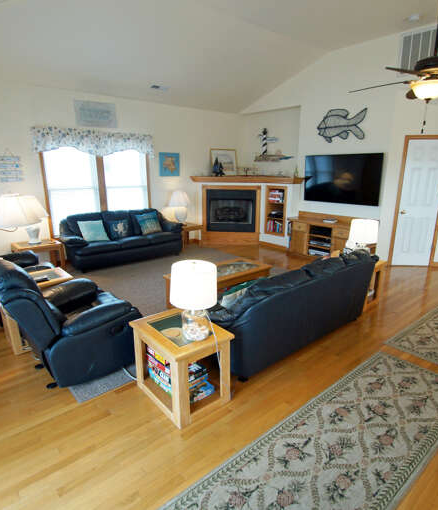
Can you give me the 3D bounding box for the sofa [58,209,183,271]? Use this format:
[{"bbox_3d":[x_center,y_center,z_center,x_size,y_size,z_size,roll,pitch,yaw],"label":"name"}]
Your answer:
[{"bbox_3d":[-1.698,-0.347,5.836,1.980,0.860,0.920,-11,17,-38],"label":"sofa"}]

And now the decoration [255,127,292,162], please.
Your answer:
[{"bbox_3d":[1.168,-2.449,7.105,0.120,0.700,1.050,-11,17,-38],"label":"decoration"}]

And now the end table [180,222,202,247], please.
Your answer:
[{"bbox_3d":[-0.672,-0.356,6.702,0.460,0.500,0.530,-11,17,-37],"label":"end table"}]

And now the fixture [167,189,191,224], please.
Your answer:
[{"bbox_3d":[-0.824,-1.007,6.633,0.420,0.680,0.420,0,14,0],"label":"fixture"}]

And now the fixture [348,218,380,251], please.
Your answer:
[{"bbox_3d":[1.705,-0.170,3.825,0.320,0.480,0.320,-11,18,-37],"label":"fixture"}]

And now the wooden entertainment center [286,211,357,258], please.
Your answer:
[{"bbox_3d":[1.964,-0.332,5.972,0.410,0.790,1.500,-11,17,-37],"label":"wooden entertainment center"}]

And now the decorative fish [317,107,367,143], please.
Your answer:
[{"bbox_3d":[2.132,-2.285,5.626,0.050,0.550,0.930,-11,18,-37],"label":"decorative fish"}]

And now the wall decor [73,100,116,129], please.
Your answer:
[{"bbox_3d":[-2.068,-2.364,5.398,0.690,0.400,0.030,-11,17,-37],"label":"wall decor"}]

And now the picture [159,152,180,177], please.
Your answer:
[{"bbox_3d":[-1.034,-1.898,6.704,0.485,0.465,0.035,-11,17,-38],"label":"picture"}]

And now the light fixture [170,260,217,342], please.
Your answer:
[{"bbox_3d":[-0.149,0.288,2.016,0.300,0.490,0.300,0,14,0],"label":"light fixture"}]

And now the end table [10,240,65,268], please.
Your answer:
[{"bbox_3d":[-2.774,0.056,4.925,0.580,0.470,0.470,-11,18,-37],"label":"end table"}]

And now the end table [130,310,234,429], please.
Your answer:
[{"bbox_3d":[-0.253,0.732,2.189,0.450,0.500,0.585,-11,18,-37],"label":"end table"}]

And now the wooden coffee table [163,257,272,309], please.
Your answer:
[{"bbox_3d":[0.022,0.382,3.778,1.250,0.410,0.540,-11,17,-38],"label":"wooden coffee table"}]

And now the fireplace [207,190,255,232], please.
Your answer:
[{"bbox_3d":[0.273,-1.001,7.145,1.080,0.930,0.320,1,14,4],"label":"fireplace"}]

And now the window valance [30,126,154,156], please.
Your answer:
[{"bbox_3d":[-2.034,-1.899,5.493,2.020,0.400,0.100,-11,17,-37],"label":"window valance"}]

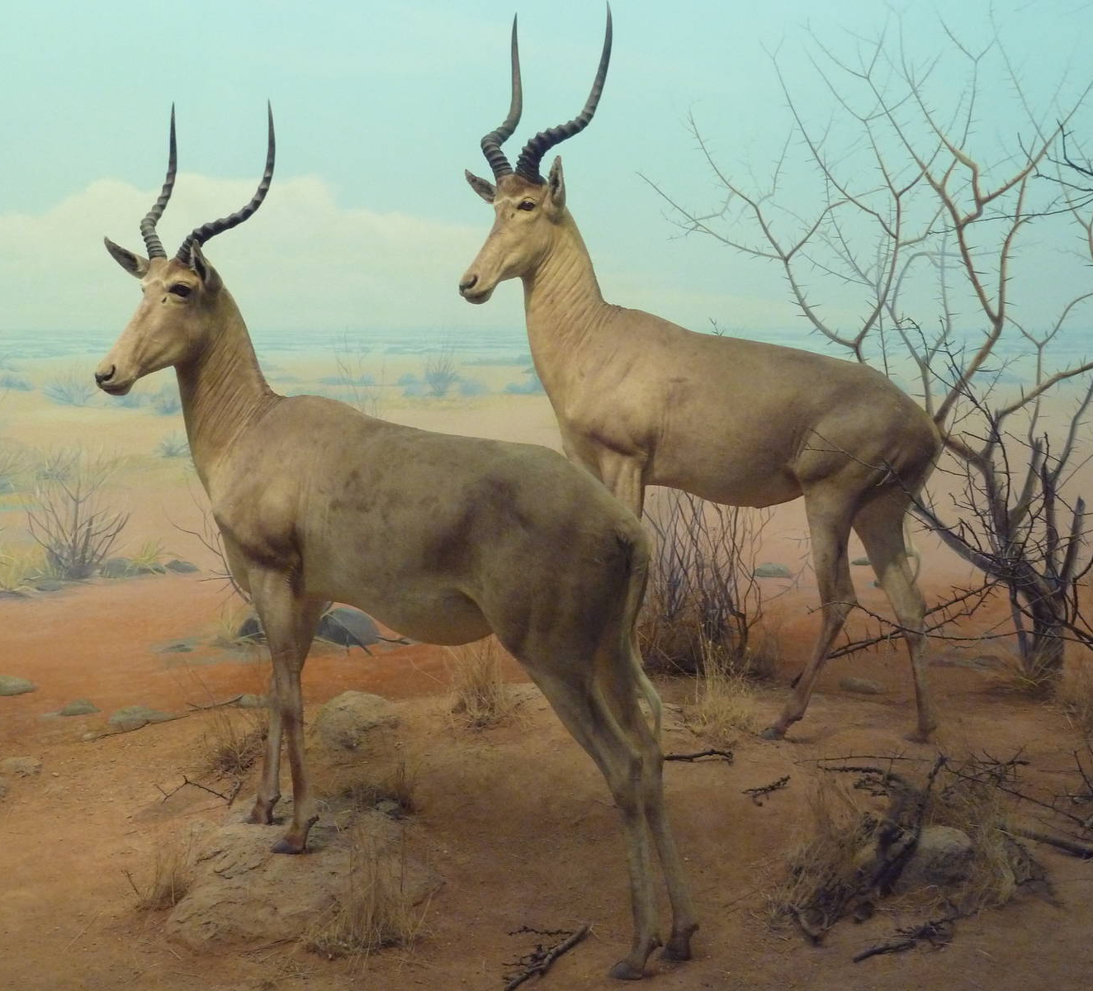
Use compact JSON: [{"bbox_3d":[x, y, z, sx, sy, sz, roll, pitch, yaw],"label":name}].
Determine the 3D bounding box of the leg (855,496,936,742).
[{"bbox_3d":[0.977,0.345,4.270,0.230,0.680,0.150,2,7,21],"label":"leg"}]

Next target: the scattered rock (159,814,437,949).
[{"bbox_3d":[-0.567,0.884,3.530,0.620,0.170,0.520,0,7,0],"label":"scattered rock"}]

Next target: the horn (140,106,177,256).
[{"bbox_3d":[-1.006,-0.810,3.950,0.160,0.390,0.150,-4,8,-30],"label":"horn"}]

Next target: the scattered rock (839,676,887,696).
[{"bbox_3d":[0.978,0.589,4.720,0.148,0.045,0.090,0,6,0],"label":"scattered rock"}]

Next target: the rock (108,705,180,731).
[{"bbox_3d":[-1.201,0.664,4.550,0.210,0.060,0.140,0,7,0],"label":"rock"}]

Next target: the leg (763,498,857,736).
[{"bbox_3d":[0.761,0.344,4.400,0.250,0.700,0.120,3,8,20],"label":"leg"}]

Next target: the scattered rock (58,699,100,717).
[{"bbox_3d":[-1.542,0.701,5.050,0.135,0.055,0.100,0,6,0],"label":"scattered rock"}]

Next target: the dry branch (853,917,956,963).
[{"bbox_3d":[0.745,0.923,3.180,0.280,0.055,0.110,-4,7,-33],"label":"dry branch"}]

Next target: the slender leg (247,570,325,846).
[{"bbox_3d":[-0.633,0.520,3.700,0.170,0.690,0.130,4,8,28],"label":"slender leg"}]

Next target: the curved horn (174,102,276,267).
[{"bbox_3d":[-0.787,-0.758,3.750,0.235,0.400,0.130,0,6,0],"label":"curved horn"}]

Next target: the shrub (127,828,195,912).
[{"bbox_3d":[-0.838,0.814,3.320,0.145,0.165,0.125,0,6,0],"label":"shrub"}]

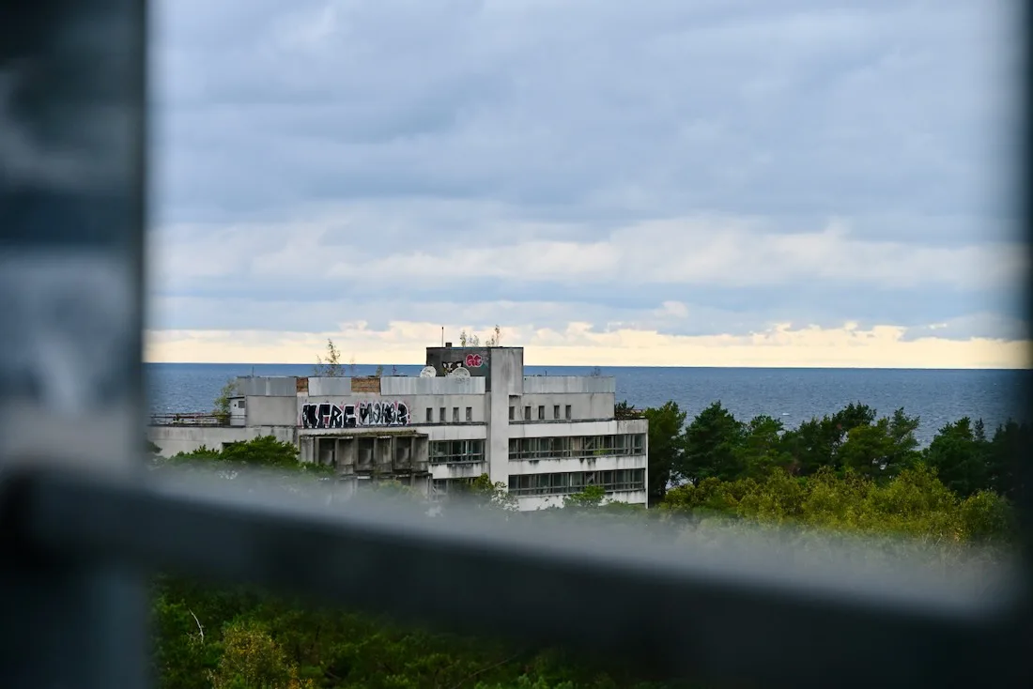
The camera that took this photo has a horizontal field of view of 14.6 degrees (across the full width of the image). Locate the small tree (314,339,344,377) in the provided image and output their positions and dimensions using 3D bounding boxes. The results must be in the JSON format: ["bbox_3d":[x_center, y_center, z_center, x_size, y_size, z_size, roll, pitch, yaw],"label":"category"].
[{"bbox_3d":[-15.620,1.253,335.000,2.450,3.550,2.300,0,0,-3],"label":"small tree"}]

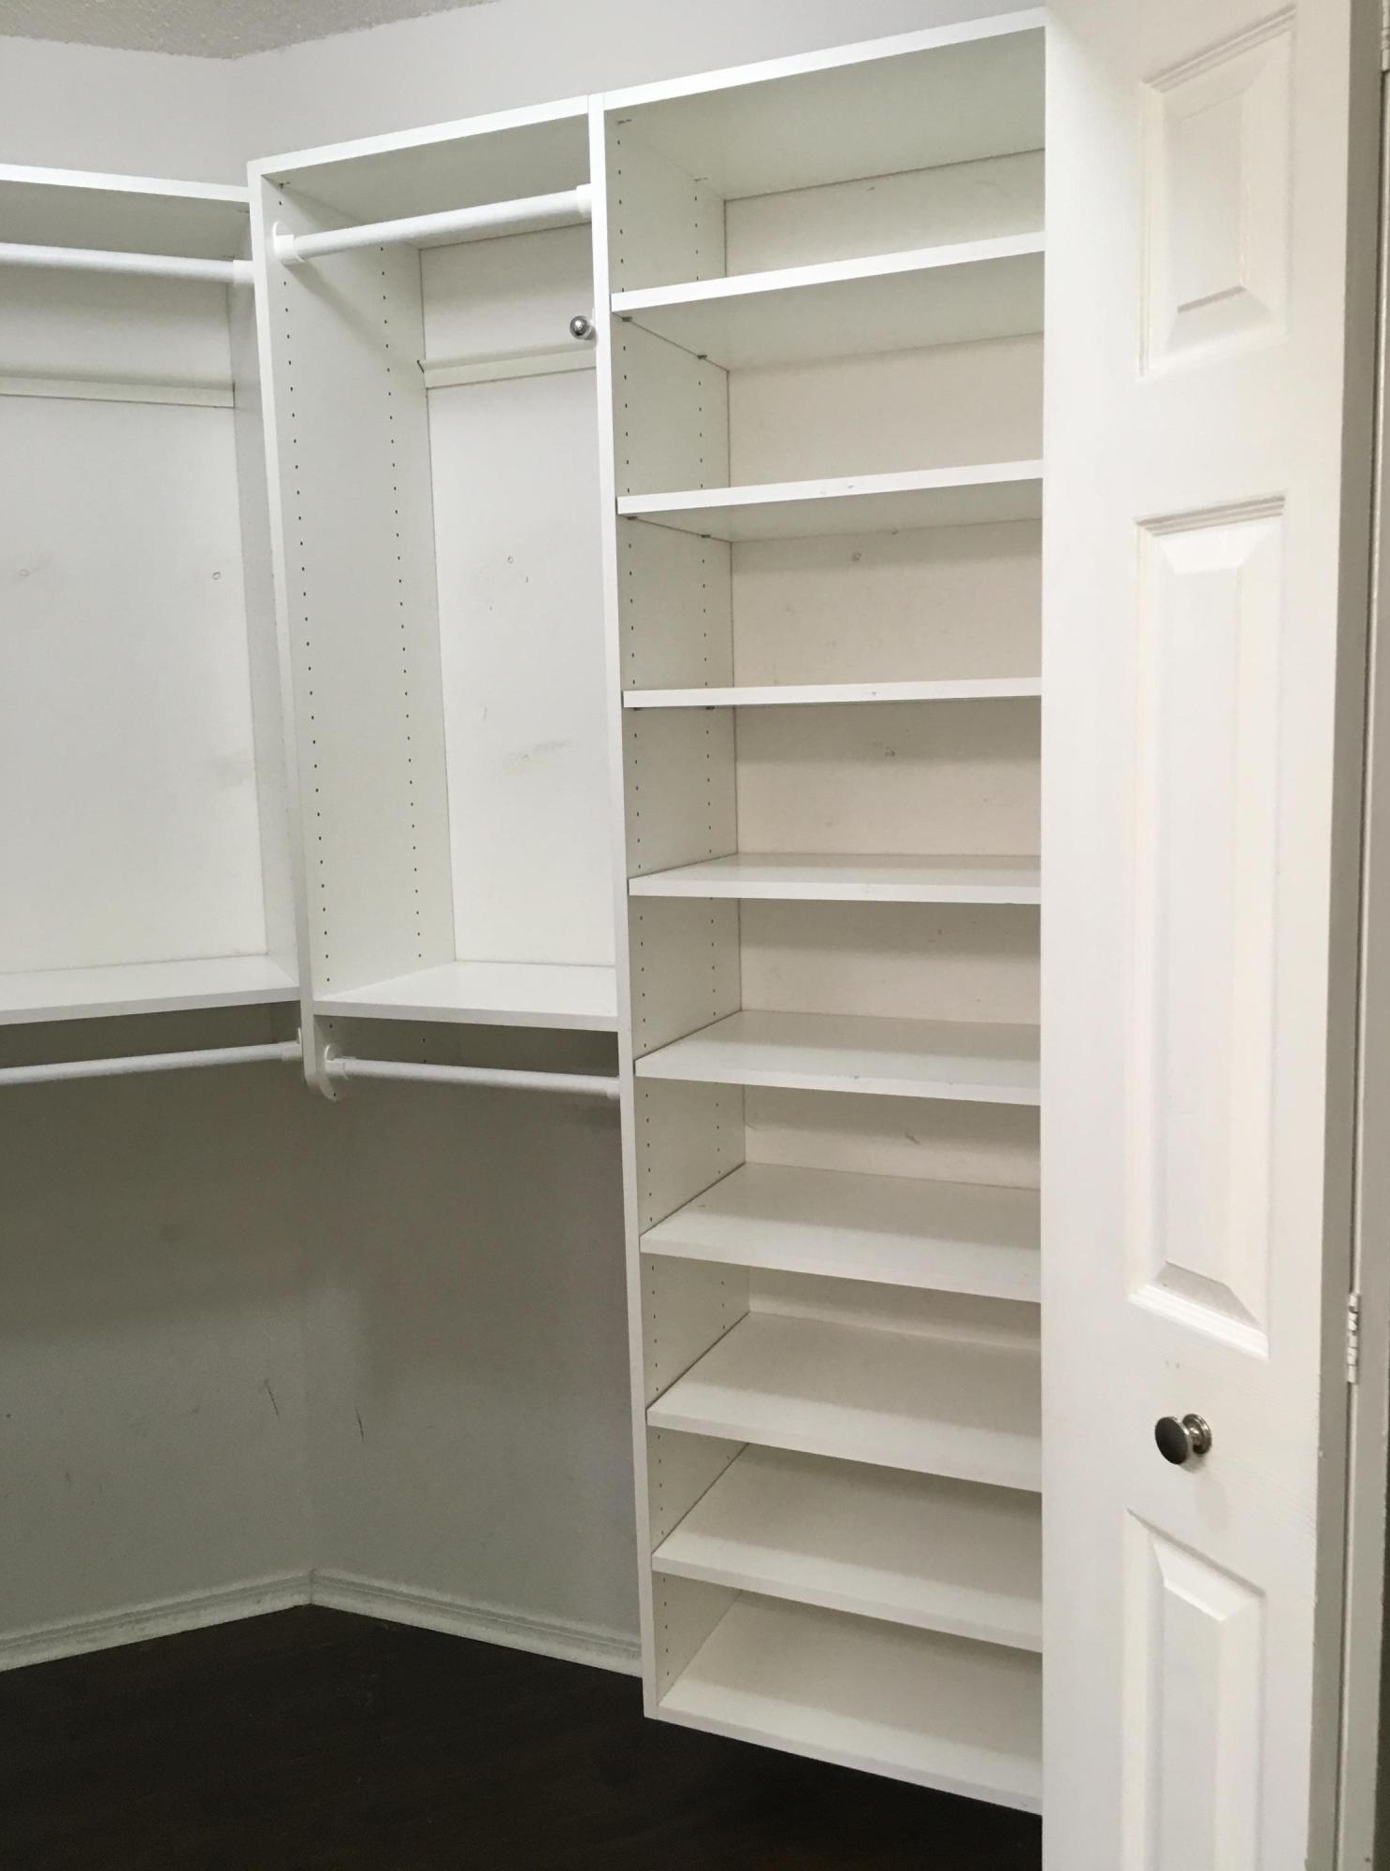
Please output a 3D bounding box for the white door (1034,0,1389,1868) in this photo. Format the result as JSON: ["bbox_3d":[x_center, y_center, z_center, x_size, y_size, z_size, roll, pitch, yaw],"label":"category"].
[{"bbox_3d":[0.393,0.269,1.268,0.035,2.020,0.299,-6,9,-28],"label":"white door"}]

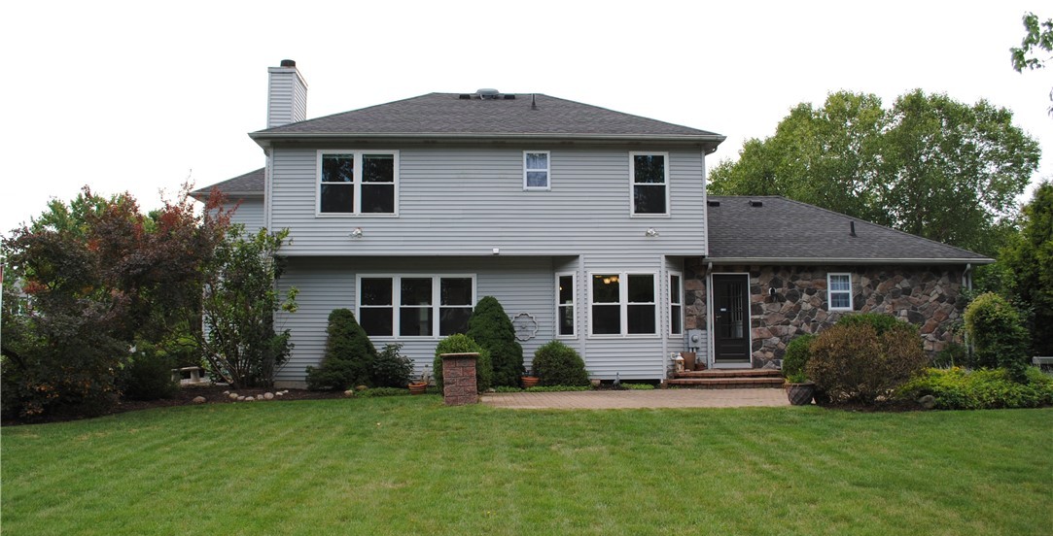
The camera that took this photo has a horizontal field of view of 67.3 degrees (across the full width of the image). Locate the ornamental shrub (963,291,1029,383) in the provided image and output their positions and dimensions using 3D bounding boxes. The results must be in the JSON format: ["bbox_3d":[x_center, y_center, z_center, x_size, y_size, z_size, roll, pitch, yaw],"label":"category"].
[{"bbox_3d":[10.009,1.529,16.838,1.380,2.044,1.360,0,-4,-3],"label":"ornamental shrub"}]

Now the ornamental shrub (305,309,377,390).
[{"bbox_3d":[-4.020,1.788,17.200,1.550,1.777,1.450,0,-4,-3],"label":"ornamental shrub"}]

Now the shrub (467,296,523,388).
[{"bbox_3d":[-0.673,1.622,17.120,1.221,2.042,1.221,0,-4,-3],"label":"shrub"}]

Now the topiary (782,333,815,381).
[{"bbox_3d":[5.779,1.933,16.200,1.200,1.216,1.150,0,-4,-3],"label":"topiary"}]

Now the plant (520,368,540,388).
[{"bbox_3d":[0.064,2.408,17.260,0.425,0.461,0.425,0,-4,-3],"label":"plant"}]

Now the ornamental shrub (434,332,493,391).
[{"bbox_3d":[-1.321,1.972,16.400,1.250,1.241,1.220,0,-4,-3],"label":"ornamental shrub"}]

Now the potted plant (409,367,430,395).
[{"bbox_3d":[-2.190,2.322,16.182,0.435,0.560,0.435,0,-4,-3],"label":"potted plant"}]

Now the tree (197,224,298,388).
[{"bbox_3d":[-6.090,0.865,17.259,2.168,3.684,2.059,0,-4,-3],"label":"tree"}]

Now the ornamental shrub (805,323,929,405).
[{"bbox_3d":[6.501,1.802,15.100,2.250,1.549,2.050,0,-4,-3],"label":"ornamental shrub"}]

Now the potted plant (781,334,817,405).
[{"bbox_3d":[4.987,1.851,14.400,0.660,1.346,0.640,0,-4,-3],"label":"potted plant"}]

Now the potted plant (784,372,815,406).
[{"bbox_3d":[4.819,2.127,13.939,0.561,0.598,0.561,0,-4,-3],"label":"potted plant"}]

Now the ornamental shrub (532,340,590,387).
[{"bbox_3d":[0.739,2.103,17.119,1.269,1.063,1.205,0,-4,-3],"label":"ornamental shrub"}]

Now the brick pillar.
[{"bbox_3d":[-1.230,2.075,14.700,0.700,0.984,0.680,0,-4,-3],"label":"brick pillar"}]

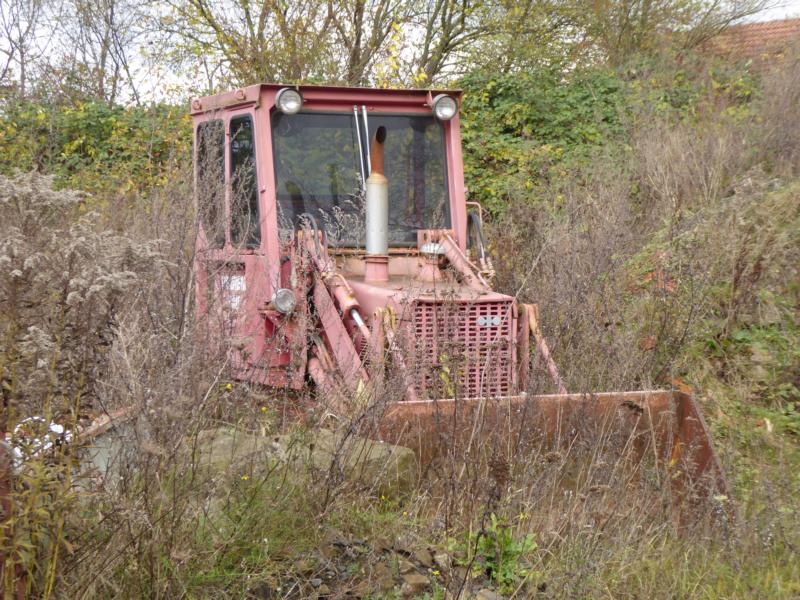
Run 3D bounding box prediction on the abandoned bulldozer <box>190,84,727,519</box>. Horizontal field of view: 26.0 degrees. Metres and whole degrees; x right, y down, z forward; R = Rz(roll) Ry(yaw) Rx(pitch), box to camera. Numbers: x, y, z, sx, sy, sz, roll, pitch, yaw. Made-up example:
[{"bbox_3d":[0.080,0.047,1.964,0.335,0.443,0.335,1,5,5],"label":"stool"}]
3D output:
[{"bbox_3d":[0.051,-0.121,11.529,1.960,2.677,4.710,-1,2,-25],"label":"abandoned bulldozer"}]

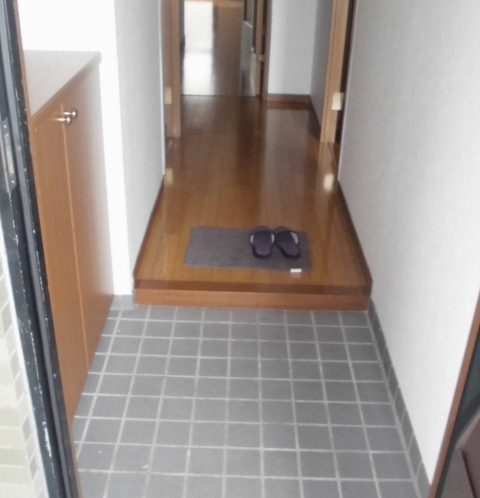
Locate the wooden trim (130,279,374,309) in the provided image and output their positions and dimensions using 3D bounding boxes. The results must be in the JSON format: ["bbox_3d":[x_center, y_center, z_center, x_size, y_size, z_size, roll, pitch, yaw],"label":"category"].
[{"bbox_3d":[0.047,0.175,2.372,0.872,0.067,0.065,2,28,0],"label":"wooden trim"}]

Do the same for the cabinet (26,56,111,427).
[{"bbox_3d":[-0.616,-0.023,1.724,0.360,0.860,0.840,2,28,0],"label":"cabinet"}]

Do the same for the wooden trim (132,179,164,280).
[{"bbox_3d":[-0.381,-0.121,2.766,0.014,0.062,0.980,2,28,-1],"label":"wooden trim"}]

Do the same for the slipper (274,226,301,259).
[{"bbox_3d":[0.199,-0.049,2.646,0.100,0.070,0.268,-3,28,-9],"label":"slipper"}]

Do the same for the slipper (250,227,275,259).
[{"bbox_3d":[0.097,-0.052,2.644,0.100,0.070,0.268,2,28,1],"label":"slipper"}]

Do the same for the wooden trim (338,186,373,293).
[{"bbox_3d":[0.488,-0.090,2.767,0.014,0.062,0.990,2,28,0],"label":"wooden trim"}]

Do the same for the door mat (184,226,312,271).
[{"bbox_3d":[0.037,-0.009,2.639,0.508,0.010,0.345,3,28,1],"label":"door mat"}]

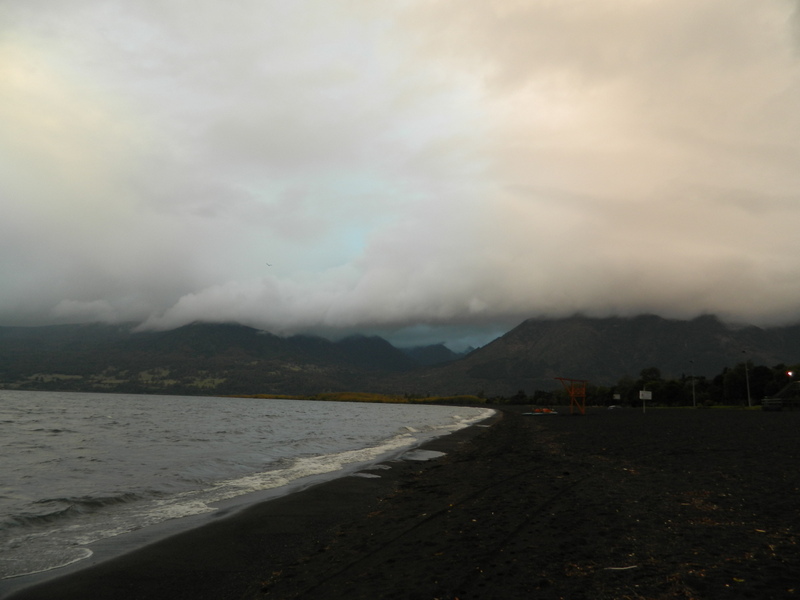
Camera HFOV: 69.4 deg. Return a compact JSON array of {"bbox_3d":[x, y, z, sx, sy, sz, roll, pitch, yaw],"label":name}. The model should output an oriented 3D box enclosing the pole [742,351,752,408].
[{"bbox_3d":[54.167,12.349,90.337,0.800,8.700,0.320,2,-10,-5],"label":"pole"}]

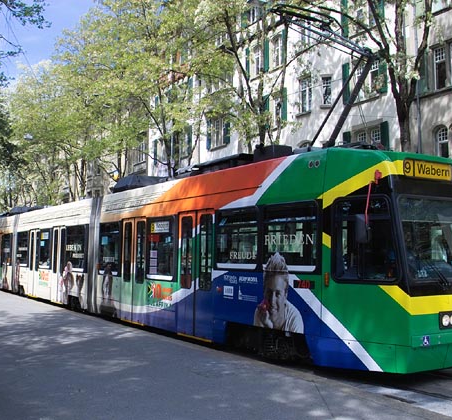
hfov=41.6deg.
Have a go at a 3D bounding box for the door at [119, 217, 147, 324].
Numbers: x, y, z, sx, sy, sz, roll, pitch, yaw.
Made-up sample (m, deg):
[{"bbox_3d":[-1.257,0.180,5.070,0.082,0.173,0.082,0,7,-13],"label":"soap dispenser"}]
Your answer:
[{"bbox_3d":[-2.159,1.407,14.036,0.100,2.420,1.390,3,-5,-32],"label":"door"}]

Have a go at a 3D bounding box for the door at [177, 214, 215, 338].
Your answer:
[{"bbox_3d":[-0.573,1.238,11.525,0.100,2.420,1.390,3,-5,-32],"label":"door"}]

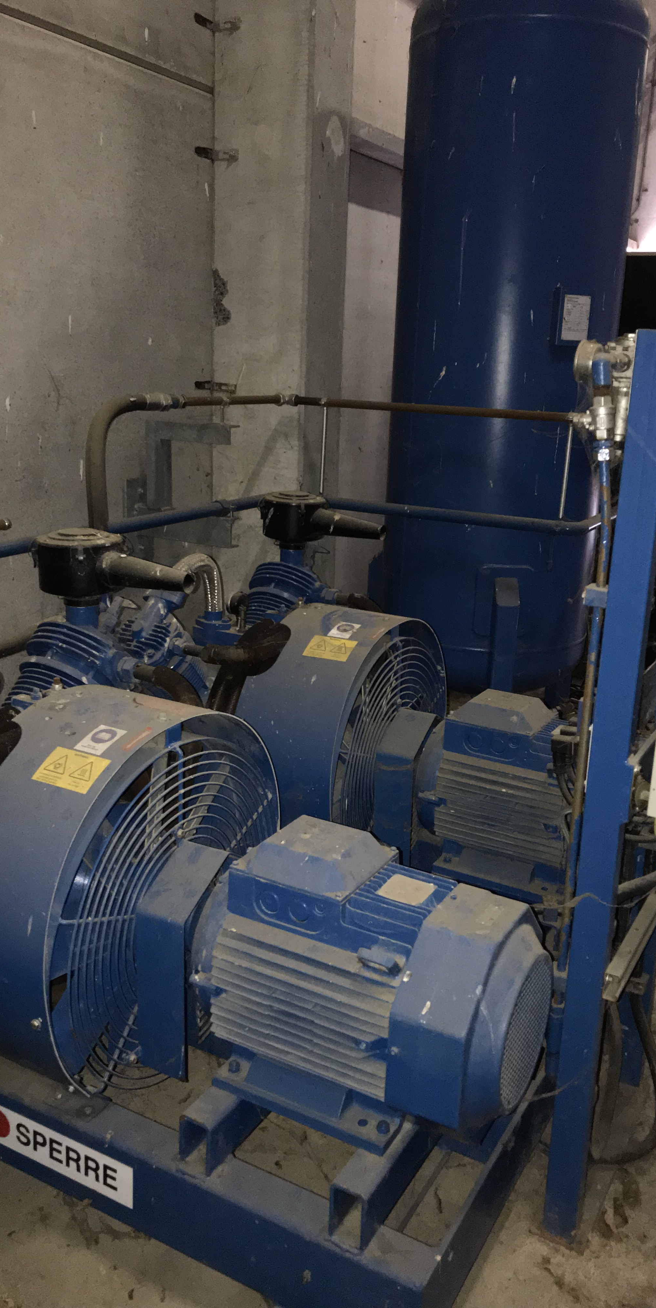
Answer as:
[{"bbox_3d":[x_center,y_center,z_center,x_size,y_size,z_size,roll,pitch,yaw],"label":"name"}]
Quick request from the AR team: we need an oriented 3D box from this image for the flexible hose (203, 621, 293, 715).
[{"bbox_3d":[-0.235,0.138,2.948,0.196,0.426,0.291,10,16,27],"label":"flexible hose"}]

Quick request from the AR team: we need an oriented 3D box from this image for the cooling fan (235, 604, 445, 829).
[{"bbox_3d":[0.086,0.261,3.115,0.353,0.753,0.784,10,16,27],"label":"cooling fan"}]

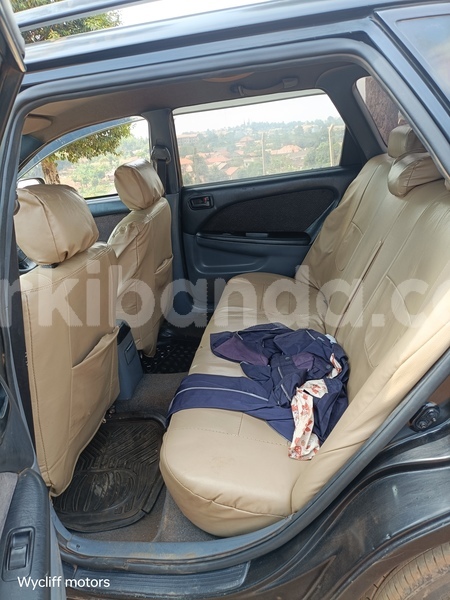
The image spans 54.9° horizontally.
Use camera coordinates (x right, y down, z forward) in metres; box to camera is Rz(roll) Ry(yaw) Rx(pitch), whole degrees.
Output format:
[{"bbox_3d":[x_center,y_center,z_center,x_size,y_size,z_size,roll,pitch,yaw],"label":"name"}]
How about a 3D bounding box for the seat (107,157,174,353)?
[{"bbox_3d":[-0.591,-0.119,1.887,0.700,0.900,0.500,-4,20,9],"label":"seat"}]

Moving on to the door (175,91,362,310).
[{"bbox_3d":[0.239,-0.418,2.075,0.930,1.010,0.170,-4,20,9],"label":"door"}]

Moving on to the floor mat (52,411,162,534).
[{"bbox_3d":[-0.388,0.500,1.366,0.460,0.040,0.500,-4,20,9],"label":"floor mat"}]

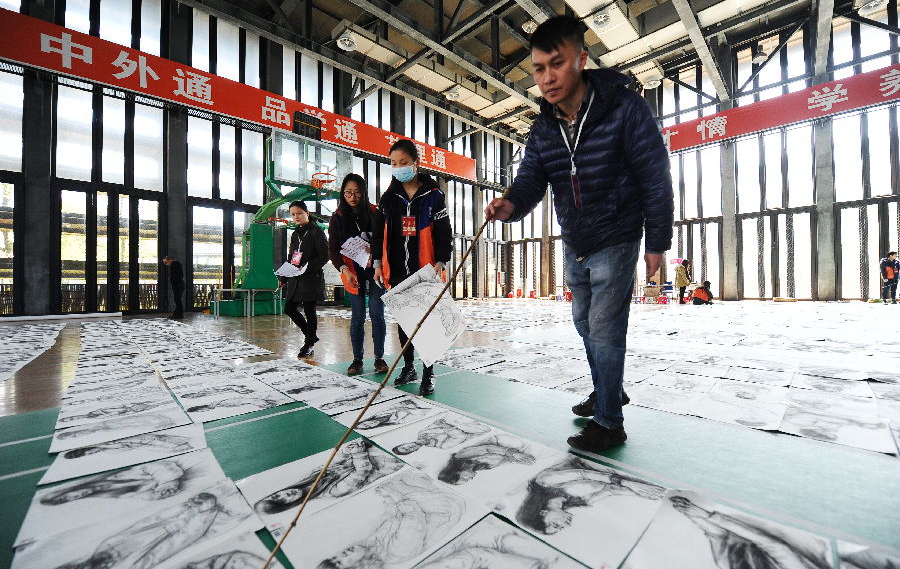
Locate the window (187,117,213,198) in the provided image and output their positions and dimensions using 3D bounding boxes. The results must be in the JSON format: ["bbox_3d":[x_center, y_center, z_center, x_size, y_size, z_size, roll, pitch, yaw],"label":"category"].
[{"bbox_3d":[-8.273,-4.186,11.576,0.700,2.700,0.100,0,-1,-44],"label":"window"}]

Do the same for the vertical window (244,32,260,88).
[{"bbox_3d":[-7.186,-8.180,12.746,0.520,2.050,0.100,0,-1,-44],"label":"vertical window"}]

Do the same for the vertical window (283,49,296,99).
[{"bbox_3d":[-6.259,-8.228,13.640,0.500,2.050,0.100,0,-1,-44],"label":"vertical window"}]

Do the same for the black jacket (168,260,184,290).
[{"bbox_3d":[-6.657,-0.219,8.498,0.340,0.740,0.460,0,-1,-35],"label":"black jacket"}]

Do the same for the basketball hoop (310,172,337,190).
[{"bbox_3d":[-2.714,-2.202,7.432,0.470,0.260,0.580,0,-1,-44],"label":"basketball hoop"}]

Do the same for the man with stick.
[{"bbox_3d":[0.580,-0.160,1.460,0.850,1.660,0.600,0,-1,-37],"label":"man with stick"}]

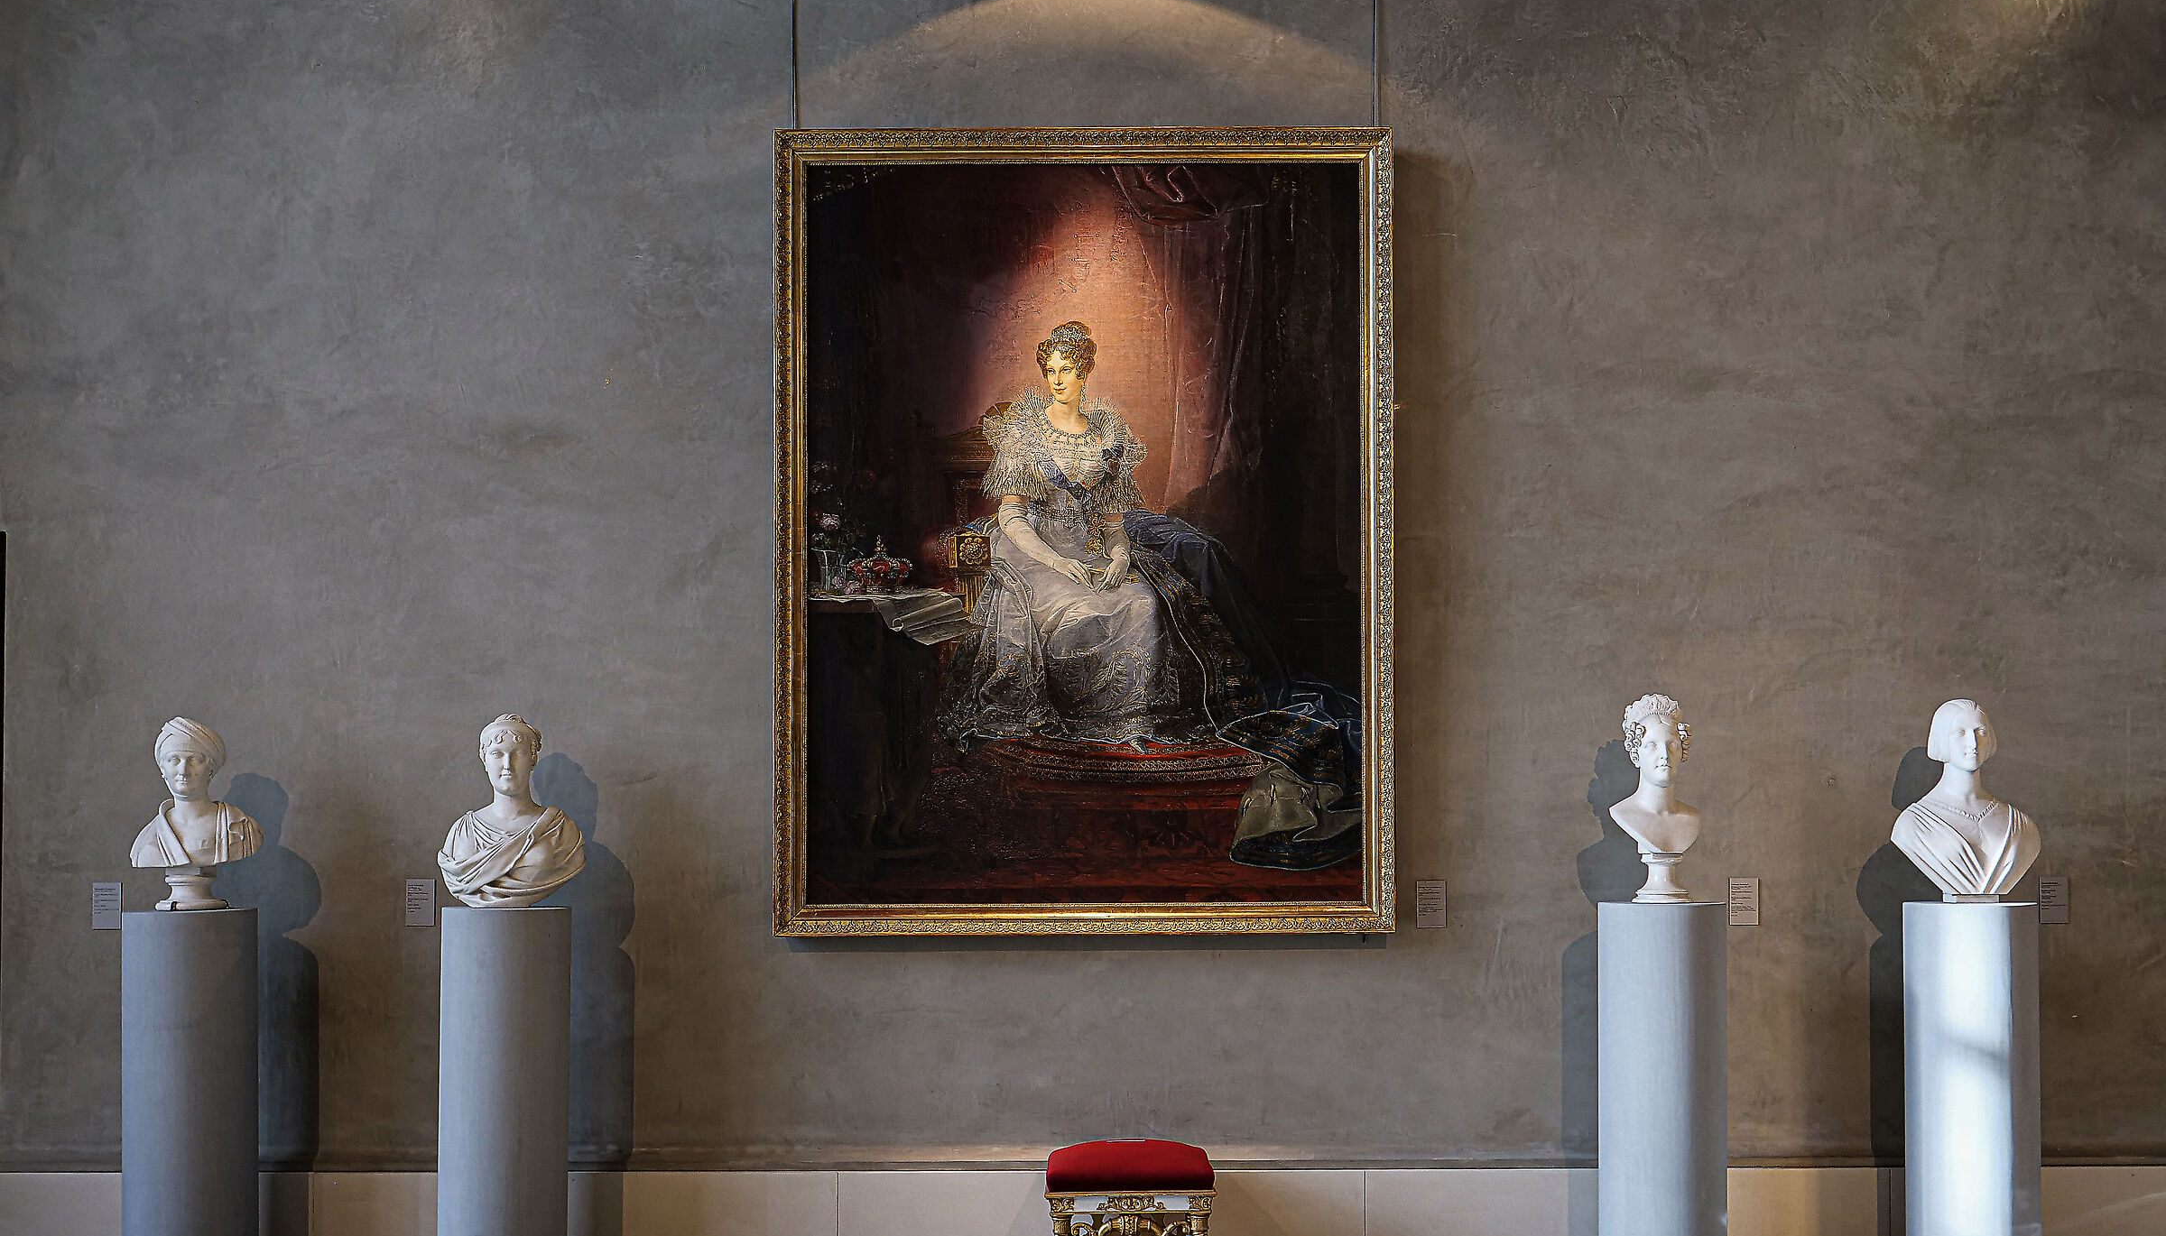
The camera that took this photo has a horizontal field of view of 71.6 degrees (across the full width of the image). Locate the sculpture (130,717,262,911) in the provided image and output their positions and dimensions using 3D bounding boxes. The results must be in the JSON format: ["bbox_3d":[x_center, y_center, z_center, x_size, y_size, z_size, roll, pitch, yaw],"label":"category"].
[{"bbox_3d":[-2.754,0.607,4.660,0.385,0.590,0.260,0,-4,-7],"label":"sculpture"}]

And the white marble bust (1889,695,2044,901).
[{"bbox_3d":[2.590,0.535,4.400,0.410,0.600,0.250,0,-1,-5],"label":"white marble bust"}]

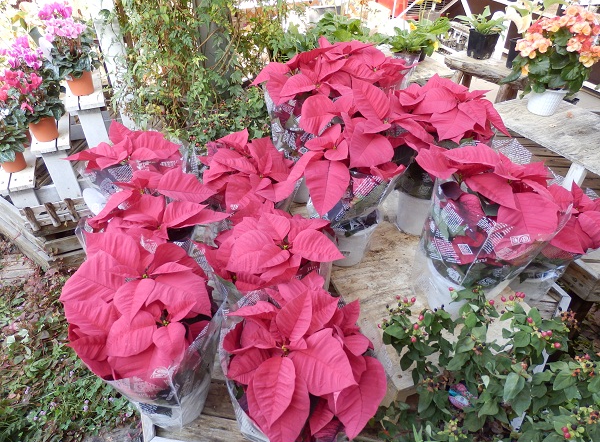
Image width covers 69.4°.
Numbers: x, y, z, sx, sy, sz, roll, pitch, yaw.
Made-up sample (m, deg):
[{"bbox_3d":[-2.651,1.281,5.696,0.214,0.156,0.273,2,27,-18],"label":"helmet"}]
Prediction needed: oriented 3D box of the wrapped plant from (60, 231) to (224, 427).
[{"bbox_3d":[-0.327,0.237,0.930,0.330,0.390,0.340,0,38,0],"label":"wrapped plant"}]

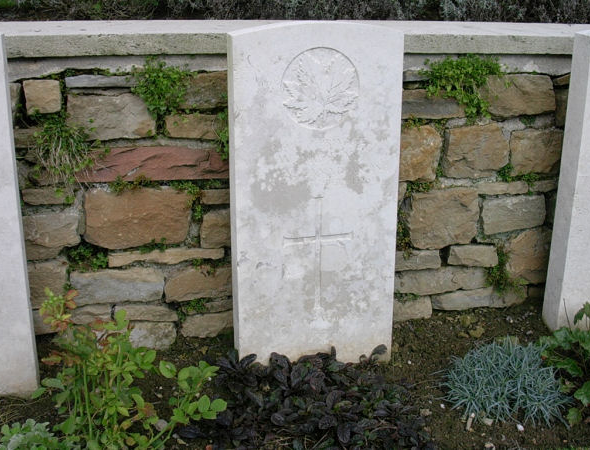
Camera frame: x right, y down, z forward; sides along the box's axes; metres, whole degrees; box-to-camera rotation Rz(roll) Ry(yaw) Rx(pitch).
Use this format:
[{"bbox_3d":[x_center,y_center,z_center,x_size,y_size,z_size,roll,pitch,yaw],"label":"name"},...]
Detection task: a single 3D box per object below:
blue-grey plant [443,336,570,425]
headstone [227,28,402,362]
[{"bbox_3d":[0.477,0.330,1.779,0.280,0.115,0.260,0,17,0],"label":"blue-grey plant"},{"bbox_3d":[0.046,-0.055,1.838,0.381,0.815,0.077,-3,17,-11],"label":"headstone"}]

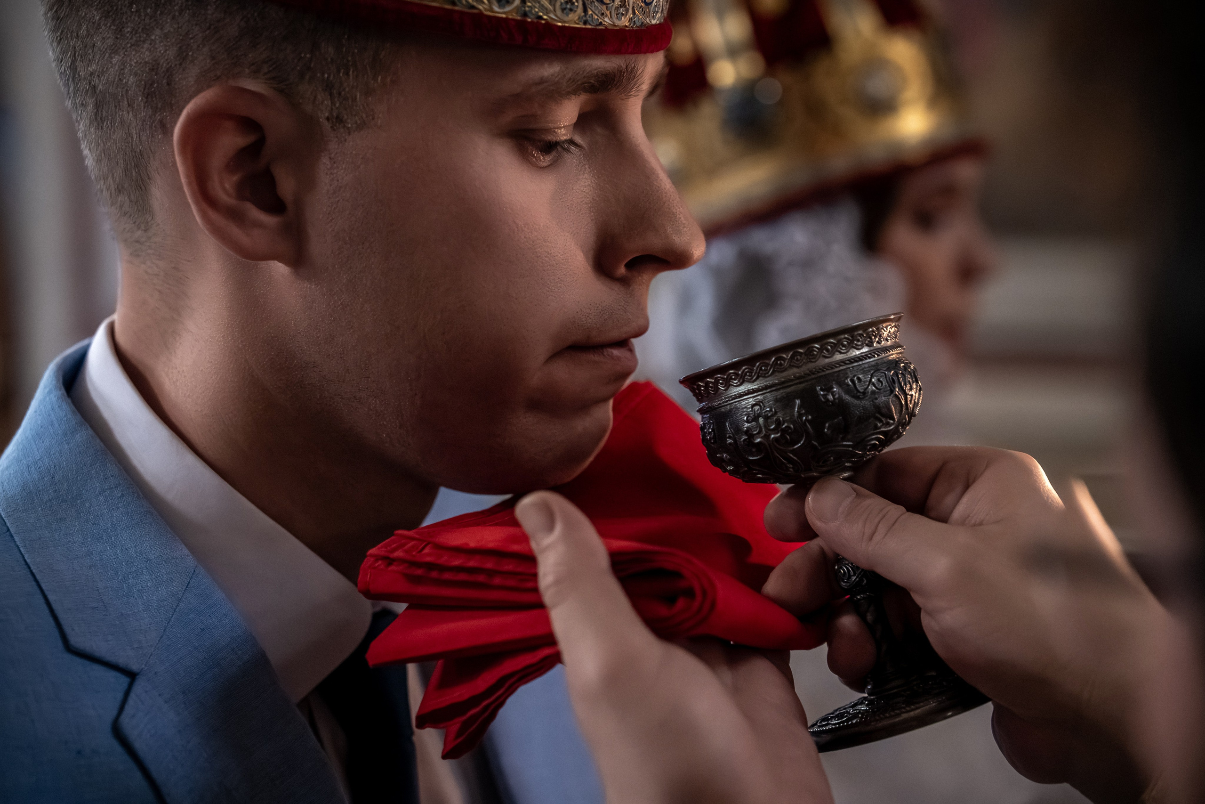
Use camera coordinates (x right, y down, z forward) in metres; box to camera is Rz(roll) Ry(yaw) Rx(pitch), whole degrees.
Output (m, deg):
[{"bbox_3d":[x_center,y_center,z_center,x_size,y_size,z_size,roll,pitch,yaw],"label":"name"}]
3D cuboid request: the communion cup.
[{"bbox_3d":[0.082,0.045,0.810,0.079,0.132,0.079,-17,-3,0],"label":"communion cup"}]

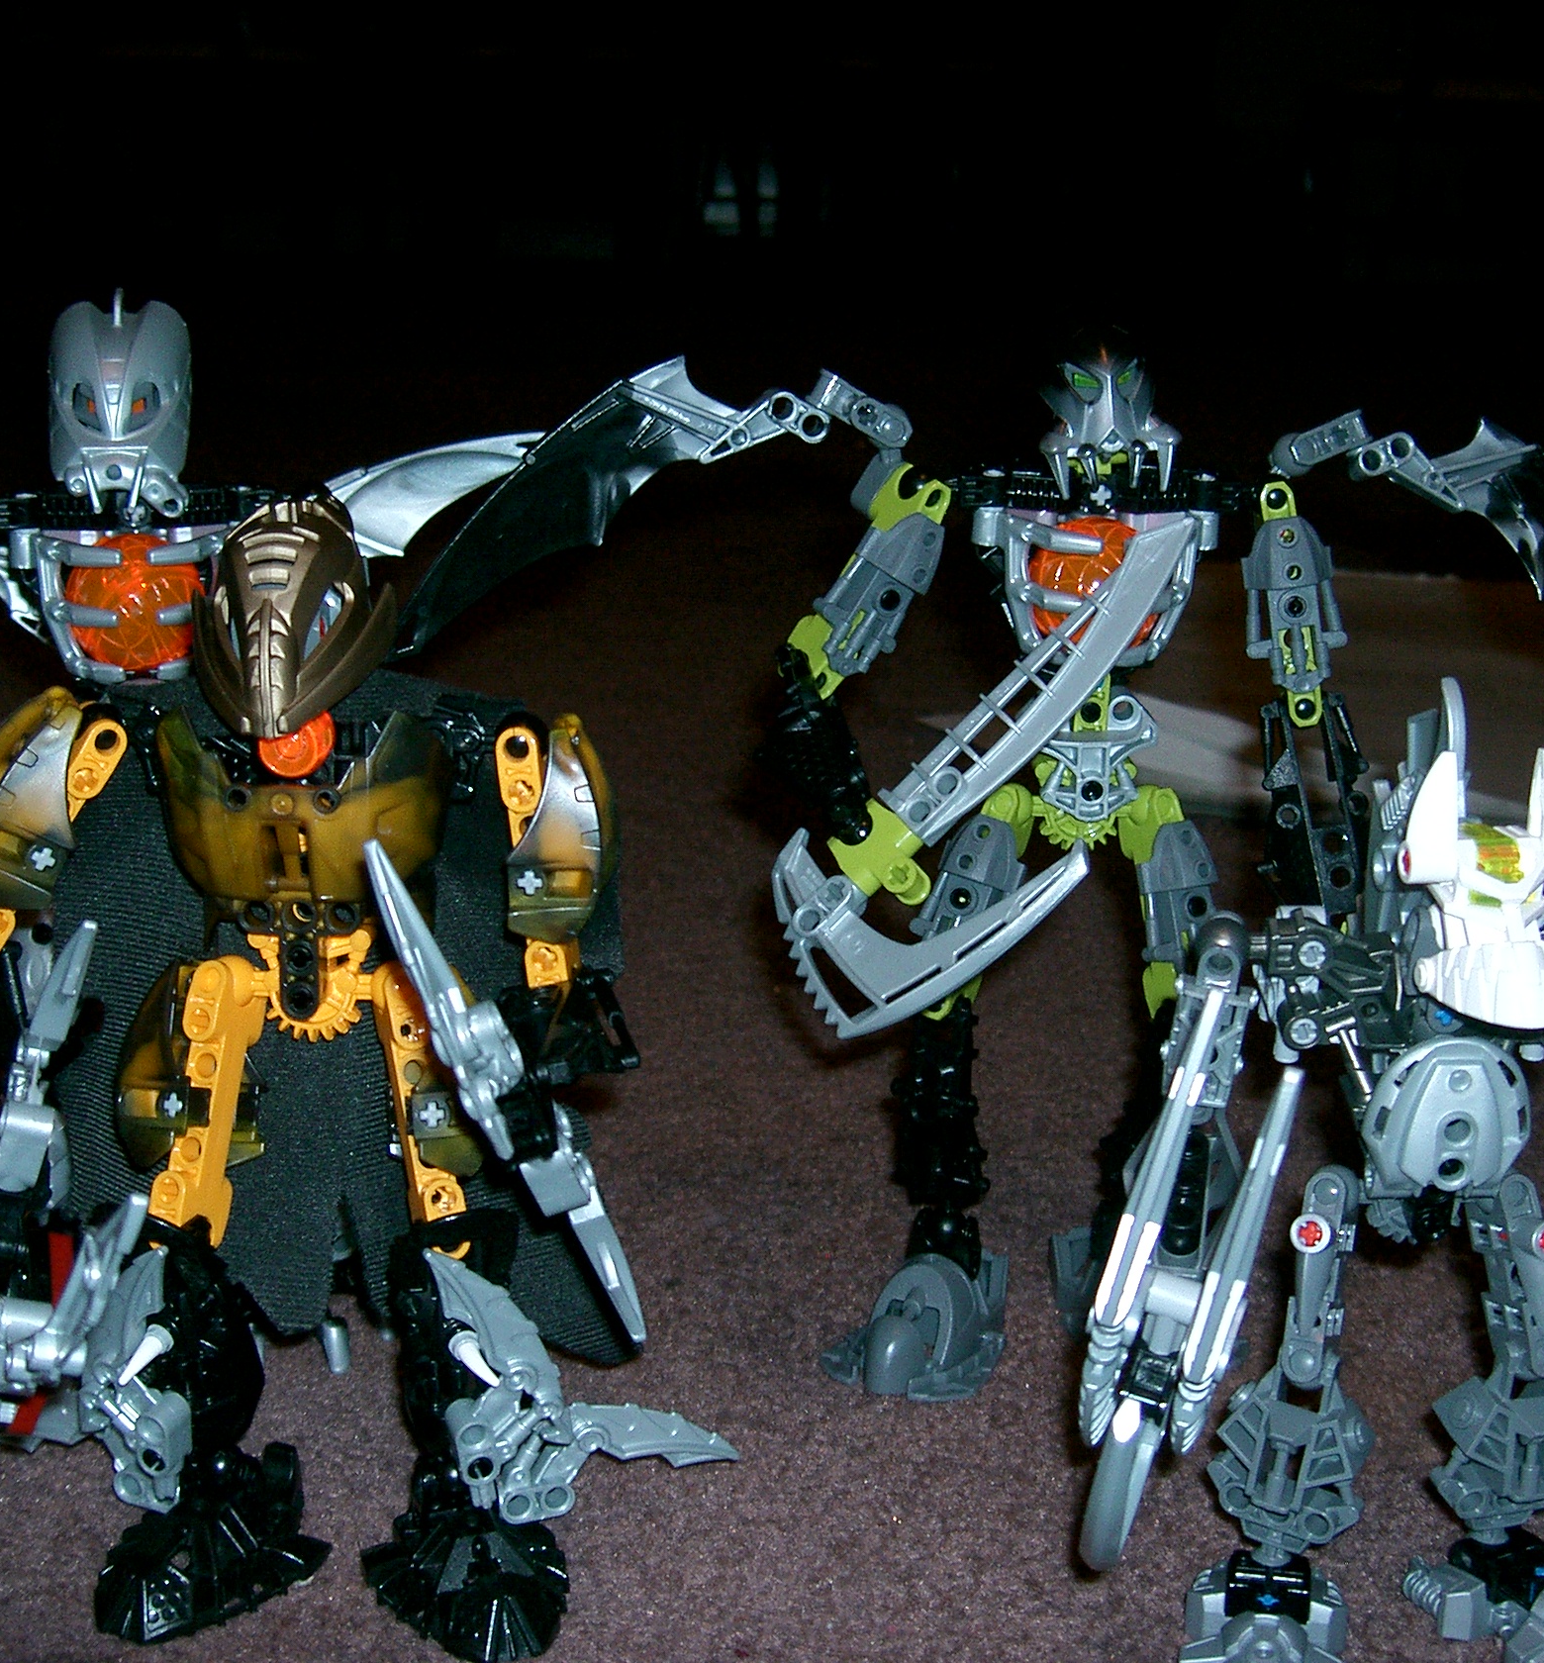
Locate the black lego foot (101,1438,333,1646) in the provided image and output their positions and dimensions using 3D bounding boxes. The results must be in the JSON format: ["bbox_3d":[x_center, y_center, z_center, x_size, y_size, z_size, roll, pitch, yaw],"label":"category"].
[{"bbox_3d":[-0.113,0.135,0.486,0.041,0.022,0.045,7,17,24],"label":"black lego foot"}]

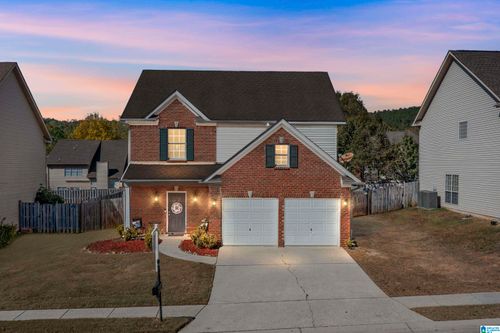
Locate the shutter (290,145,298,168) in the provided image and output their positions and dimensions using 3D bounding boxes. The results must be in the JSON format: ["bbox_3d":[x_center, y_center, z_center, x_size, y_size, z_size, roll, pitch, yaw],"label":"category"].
[{"bbox_3d":[1.966,-0.436,17.100,0.360,1.020,0.050,0,0,-1],"label":"shutter"}]

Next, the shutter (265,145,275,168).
[{"bbox_3d":[0.905,-0.439,17.070,0.360,1.020,0.050,0,0,-1],"label":"shutter"}]

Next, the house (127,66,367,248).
[{"bbox_3d":[-0.670,-1.020,21.900,11.000,9.150,10.200,0,0,-1],"label":"house"}]

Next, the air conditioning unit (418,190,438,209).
[{"bbox_3d":[11.461,2.161,25.000,0.830,1.000,0.830,0,0,-1],"label":"air conditioning unit"}]

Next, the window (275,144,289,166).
[{"bbox_3d":[1.436,-0.460,17.180,0.660,0.980,0.100,0,0,-1],"label":"window"}]

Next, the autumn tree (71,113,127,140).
[{"bbox_3d":[-26.154,-2.099,68.000,10.000,13.500,10.000,0,0,-1],"label":"autumn tree"}]

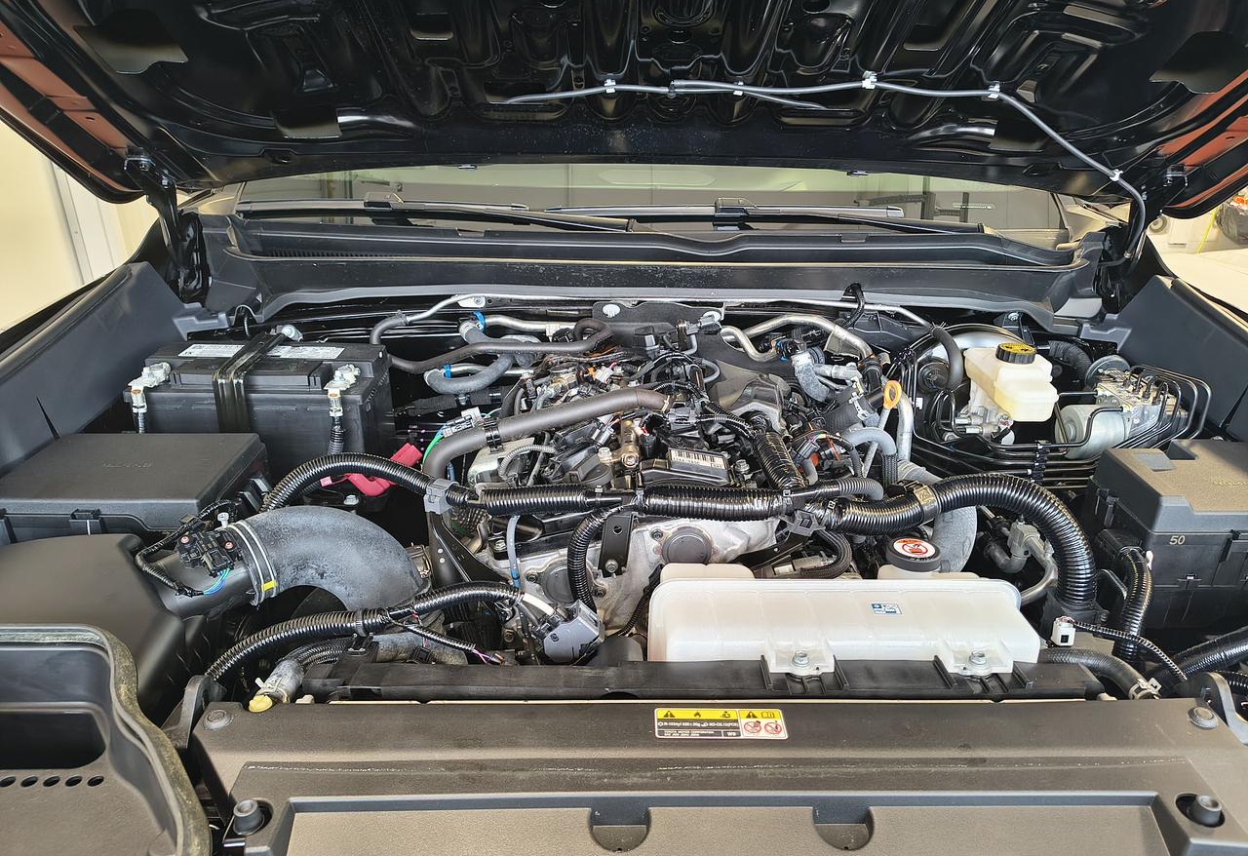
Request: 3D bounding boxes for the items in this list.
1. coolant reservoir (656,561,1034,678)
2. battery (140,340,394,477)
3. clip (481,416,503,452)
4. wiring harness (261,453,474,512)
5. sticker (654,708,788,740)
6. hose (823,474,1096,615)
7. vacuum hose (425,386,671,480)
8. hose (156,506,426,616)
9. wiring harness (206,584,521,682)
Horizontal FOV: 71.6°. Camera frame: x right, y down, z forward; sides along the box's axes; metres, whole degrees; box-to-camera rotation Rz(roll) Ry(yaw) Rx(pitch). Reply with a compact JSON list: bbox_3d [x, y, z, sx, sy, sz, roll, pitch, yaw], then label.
[{"bbox_3d":[0.208,0.201,0.859,0.365,0.098,0.145,1,26,-1],"label":"coolant reservoir"},{"bbox_3d":[-0.500,-0.003,1.250,0.310,0.200,0.175,1,26,-1],"label":"battery"},{"bbox_3d":[-0.158,0.008,1.037,0.027,0.040,0.036,-6,27,-14],"label":"clip"},{"bbox_3d":[-0.295,0.062,0.995,0.228,0.070,0.055,1,26,-1],"label":"wiring harness"},{"bbox_3d":[0.080,0.242,0.709,0.108,0.002,0.032,1,30,-1],"label":"sticker"},{"bbox_3d":[0.366,0.123,0.954,0.265,0.130,0.110,1,26,-1],"label":"hose"},{"bbox_3d":[-0.094,0.009,1.060,0.290,0.080,0.085,-8,27,-17],"label":"vacuum hose"},{"bbox_3d":[-0.361,0.144,0.934,0.250,0.110,0.105,1,26,-1],"label":"hose"},{"bbox_3d":[-0.256,0.198,0.851,0.285,0.060,0.070,-5,27,-12],"label":"wiring harness"}]

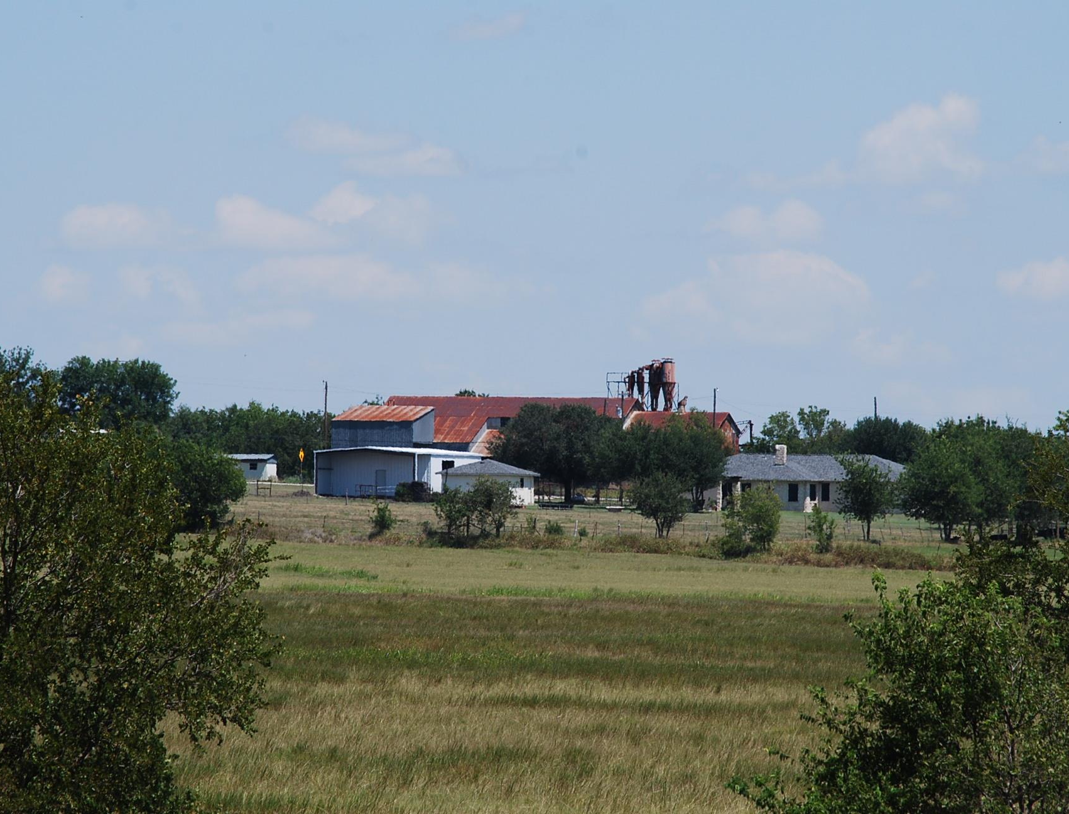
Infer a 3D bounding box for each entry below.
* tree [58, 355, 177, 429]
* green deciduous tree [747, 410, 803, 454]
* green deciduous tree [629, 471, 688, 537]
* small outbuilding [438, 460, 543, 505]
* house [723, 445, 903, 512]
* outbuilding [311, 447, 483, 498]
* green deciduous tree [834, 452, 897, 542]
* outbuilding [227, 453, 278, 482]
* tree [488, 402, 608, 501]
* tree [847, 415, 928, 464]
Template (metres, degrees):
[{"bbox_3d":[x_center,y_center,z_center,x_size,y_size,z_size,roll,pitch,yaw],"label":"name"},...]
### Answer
[{"bbox_3d":[-41.521,0.851,1010.000,11.820,11.920,11.230,0,0,0],"label":"tree"},{"bbox_3d":[23.290,4.610,985.000,5.350,8.480,5.080,0,0,0],"label":"green deciduous tree"},{"bbox_3d":[8.800,6.890,715.000,4.150,4.690,3.940,0,0,0],"label":"green deciduous tree"},{"bbox_3d":[-3.980,6.610,886.000,8.790,4.020,8.200,0,0,0],"label":"small outbuilding"},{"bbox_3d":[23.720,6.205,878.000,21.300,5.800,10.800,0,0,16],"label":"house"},{"bbox_3d":[-11.423,5.430,853.000,9.400,4.250,12.800,0,0,25],"label":"outbuilding"},{"bbox_3d":[23.987,6.605,735.000,4.410,6.330,4.180,0,0,0],"label":"green deciduous tree"},{"bbox_3d":[-30.110,6.410,1070.000,5.200,3.000,3.600,0,0,17],"label":"outbuilding"},{"bbox_3d":[1.345,3.836,845.000,9.730,8.310,9.250,0,0,0],"label":"tree"},{"bbox_3d":[33.050,4.800,950.000,7.650,8.000,7.270,0,0,0],"label":"tree"}]

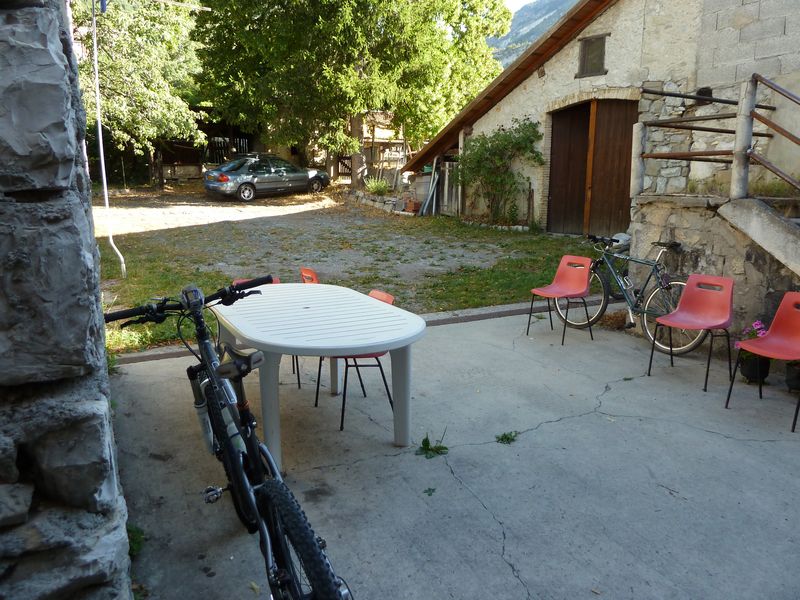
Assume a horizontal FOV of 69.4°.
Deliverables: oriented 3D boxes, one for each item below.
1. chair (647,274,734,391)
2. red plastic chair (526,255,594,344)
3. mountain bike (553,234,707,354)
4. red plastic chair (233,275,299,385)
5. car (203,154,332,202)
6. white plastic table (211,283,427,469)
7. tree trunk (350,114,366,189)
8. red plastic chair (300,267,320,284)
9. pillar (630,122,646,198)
[{"bbox_3d":[2.208,0.220,4.336,0.431,0.769,0.465,-8,14,-37],"label":"chair"},{"bbox_3d":[1.531,-0.013,5.497,0.431,0.769,0.465,-8,14,-34],"label":"red plastic chair"},{"bbox_3d":[2.119,-0.090,5.399,0.549,0.960,1.691,-8,14,-34],"label":"mountain bike"},{"bbox_3d":[-0.981,0.247,4.183,0.465,0.769,0.431,-4,12,-20],"label":"red plastic chair"},{"bbox_3d":[-4.557,-4.306,20.248,4.500,1.440,1.750,-15,19,-40],"label":"car"},{"bbox_3d":[-0.547,0.411,3.468,0.996,0.730,1.779,-6,13,-28],"label":"white plastic table"},{"bbox_3d":[-1.336,-4.813,18.600,0.450,2.500,0.450,0,11,0],"label":"tree trunk"},{"bbox_3d":[-0.590,0.082,5.013,0.431,0.769,0.465,-6,13,-29],"label":"red plastic chair"},{"bbox_3d":[2.402,-1.405,5.820,0.130,0.765,0.130,9,14,37],"label":"pillar"}]

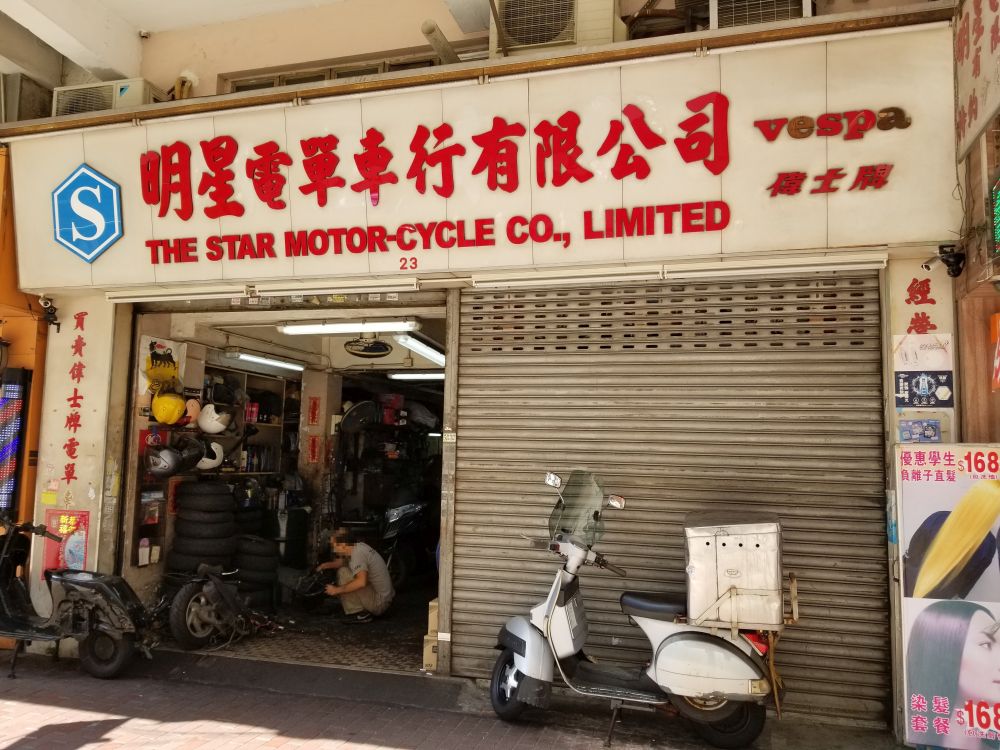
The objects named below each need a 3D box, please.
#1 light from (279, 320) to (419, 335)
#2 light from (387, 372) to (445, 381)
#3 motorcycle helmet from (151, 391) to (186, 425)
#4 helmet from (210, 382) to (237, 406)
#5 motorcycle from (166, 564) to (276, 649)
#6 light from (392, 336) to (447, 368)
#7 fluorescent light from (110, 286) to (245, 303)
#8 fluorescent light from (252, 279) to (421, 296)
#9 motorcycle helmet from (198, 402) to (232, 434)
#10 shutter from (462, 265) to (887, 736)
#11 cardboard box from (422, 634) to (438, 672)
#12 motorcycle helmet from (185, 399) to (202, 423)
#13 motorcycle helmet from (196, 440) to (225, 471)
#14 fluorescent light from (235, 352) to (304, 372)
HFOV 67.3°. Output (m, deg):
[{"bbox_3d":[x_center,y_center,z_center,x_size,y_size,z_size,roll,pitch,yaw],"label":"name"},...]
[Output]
[{"bbox_3d":[-1.212,-0.381,6.022,1.260,0.100,0.130,0,-6,16],"label":"light"},{"bbox_3d":[-0.873,0.013,9.589,1.260,0.100,0.110,0,-5,17],"label":"light"},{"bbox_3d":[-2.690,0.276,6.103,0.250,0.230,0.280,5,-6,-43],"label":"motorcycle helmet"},{"bbox_3d":[-2.590,0.183,7.036,0.280,0.240,0.240,-4,-7,41],"label":"helmet"},{"bbox_3d":[-2.098,1.760,5.750,0.400,0.540,0.850,-1,-5,22],"label":"motorcycle"},{"bbox_3d":[-0.704,-0.213,6.889,0.130,0.100,1.270,0,-8,16],"label":"light"},{"bbox_3d":[-2.406,-0.596,5.579,1.225,0.080,0.055,0,-6,16],"label":"fluorescent light"},{"bbox_3d":[-1.134,-0.605,5.218,1.225,0.080,0.055,0,-6,16],"label":"fluorescent light"},{"bbox_3d":[-2.547,0.392,6.690,0.290,0.260,0.250,-14,-4,-5],"label":"motorcycle helmet"},{"bbox_3d":[0.958,0.681,4.705,2.641,2.627,0.090,0,-5,17],"label":"shutter"},{"bbox_3d":[-0.346,1.913,5.218,0.270,0.215,0.300,0,-5,17],"label":"cardboard box"},{"bbox_3d":[-2.661,0.314,6.469,0.240,0.250,0.280,-1,-6,22],"label":"motorcycle helmet"},{"bbox_3d":[-2.548,0.716,6.599,0.250,0.250,0.290,2,-5,-16],"label":"motorcycle helmet"},{"bbox_3d":[-2.353,-0.134,7.713,0.110,0.090,1.250,0,-5,17],"label":"fluorescent light"}]

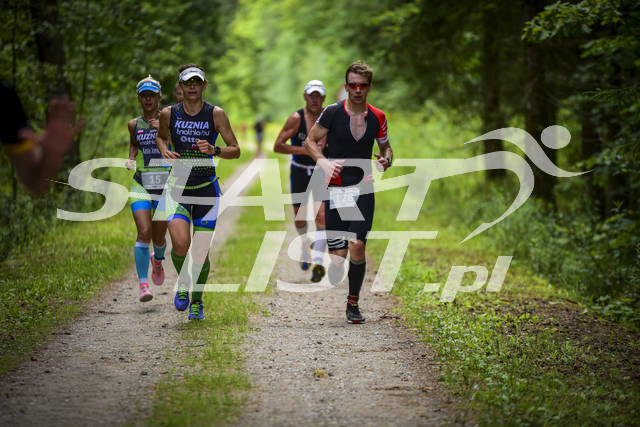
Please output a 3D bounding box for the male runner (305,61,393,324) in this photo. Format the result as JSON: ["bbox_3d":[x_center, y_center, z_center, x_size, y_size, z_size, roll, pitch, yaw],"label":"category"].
[{"bbox_3d":[0.189,-0.139,23.600,0.584,1.752,0.850,0,1,-3],"label":"male runner"}]

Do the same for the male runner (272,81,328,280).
[{"bbox_3d":[-0.092,-0.269,29.900,0.614,1.698,0.900,0,1,-3],"label":"male runner"}]

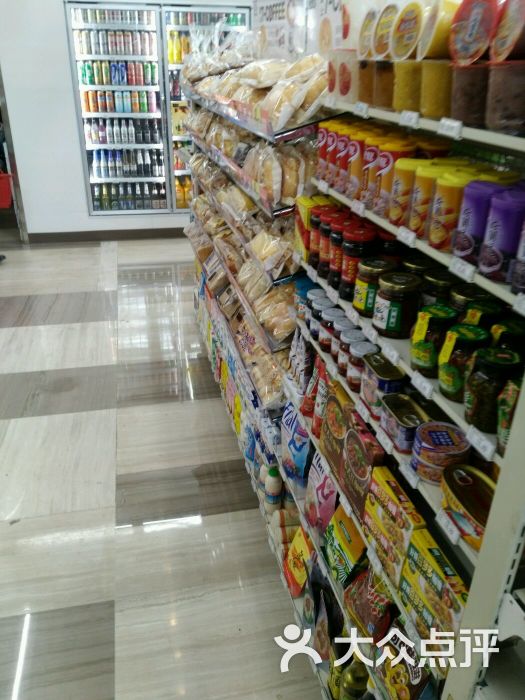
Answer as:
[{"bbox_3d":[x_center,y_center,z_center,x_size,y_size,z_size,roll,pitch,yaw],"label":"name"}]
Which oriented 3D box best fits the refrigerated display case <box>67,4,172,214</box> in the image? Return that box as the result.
[{"bbox_3d":[-1.227,-2.085,5.015,0.720,1.638,0.600,-5,28,-12],"label":"refrigerated display case"}]

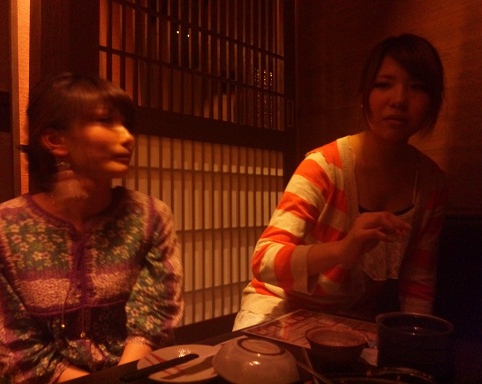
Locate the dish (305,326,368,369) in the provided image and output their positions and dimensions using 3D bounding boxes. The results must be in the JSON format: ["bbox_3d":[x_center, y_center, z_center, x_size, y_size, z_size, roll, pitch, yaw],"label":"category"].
[{"bbox_3d":[0.148,0.241,0.660,0.095,0.039,0.095,0,0,0],"label":"dish"}]

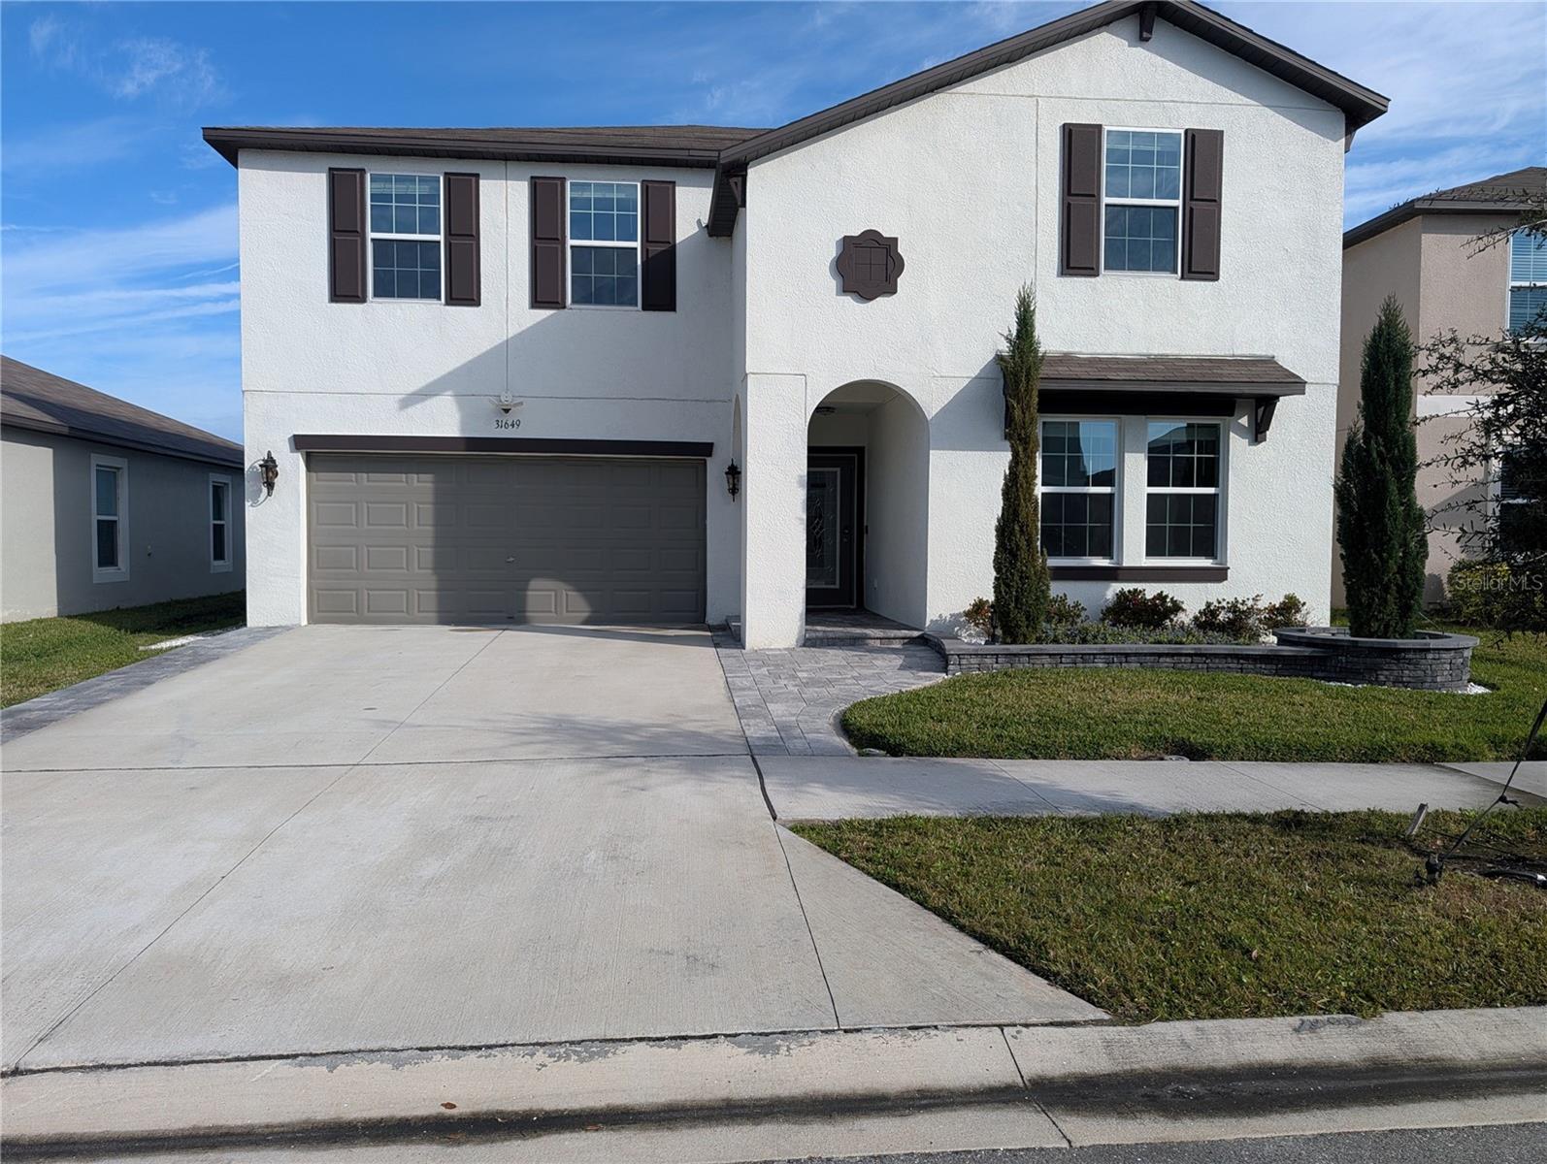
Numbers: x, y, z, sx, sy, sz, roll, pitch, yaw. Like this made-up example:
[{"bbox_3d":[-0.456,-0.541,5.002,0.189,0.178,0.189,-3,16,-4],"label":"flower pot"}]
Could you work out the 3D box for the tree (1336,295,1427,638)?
[{"bbox_3d":[5.646,-1.037,9.951,0.731,3.211,0.692,0,2,-6],"label":"tree"}]

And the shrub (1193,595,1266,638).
[{"bbox_3d":[4.756,0.358,11.231,0.711,0.445,0.573,0,2,-6],"label":"shrub"}]

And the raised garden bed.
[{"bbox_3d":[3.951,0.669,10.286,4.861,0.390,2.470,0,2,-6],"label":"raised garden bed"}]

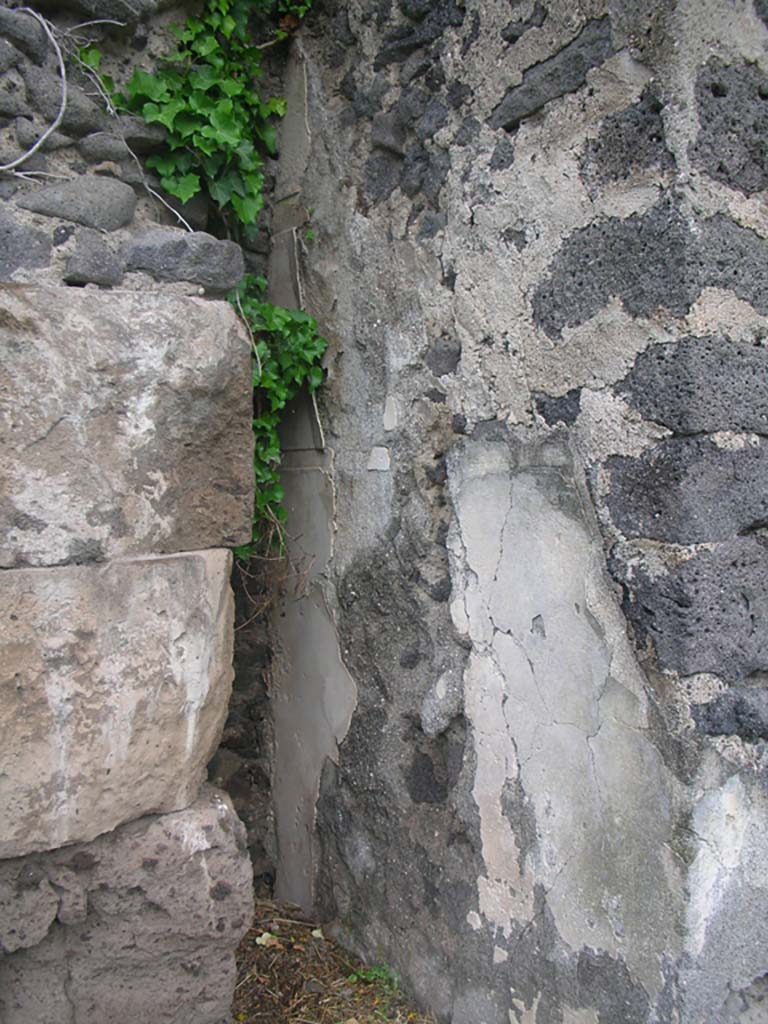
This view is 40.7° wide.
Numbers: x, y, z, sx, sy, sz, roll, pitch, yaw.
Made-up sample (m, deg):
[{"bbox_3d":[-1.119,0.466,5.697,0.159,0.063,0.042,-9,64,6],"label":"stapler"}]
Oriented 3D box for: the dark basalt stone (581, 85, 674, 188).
[{"bbox_3d":[0.491,-0.719,2.011,0.200,0.195,0.120,1,2,40],"label":"dark basalt stone"}]

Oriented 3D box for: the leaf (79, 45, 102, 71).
[{"bbox_3d":[-0.695,-1.075,2.450,0.058,0.062,0.020,0,2,-9],"label":"leaf"}]

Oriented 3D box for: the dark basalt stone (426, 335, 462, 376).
[{"bbox_3d":[0.146,-0.345,2.295,0.090,0.092,0.065,1,2,40],"label":"dark basalt stone"}]

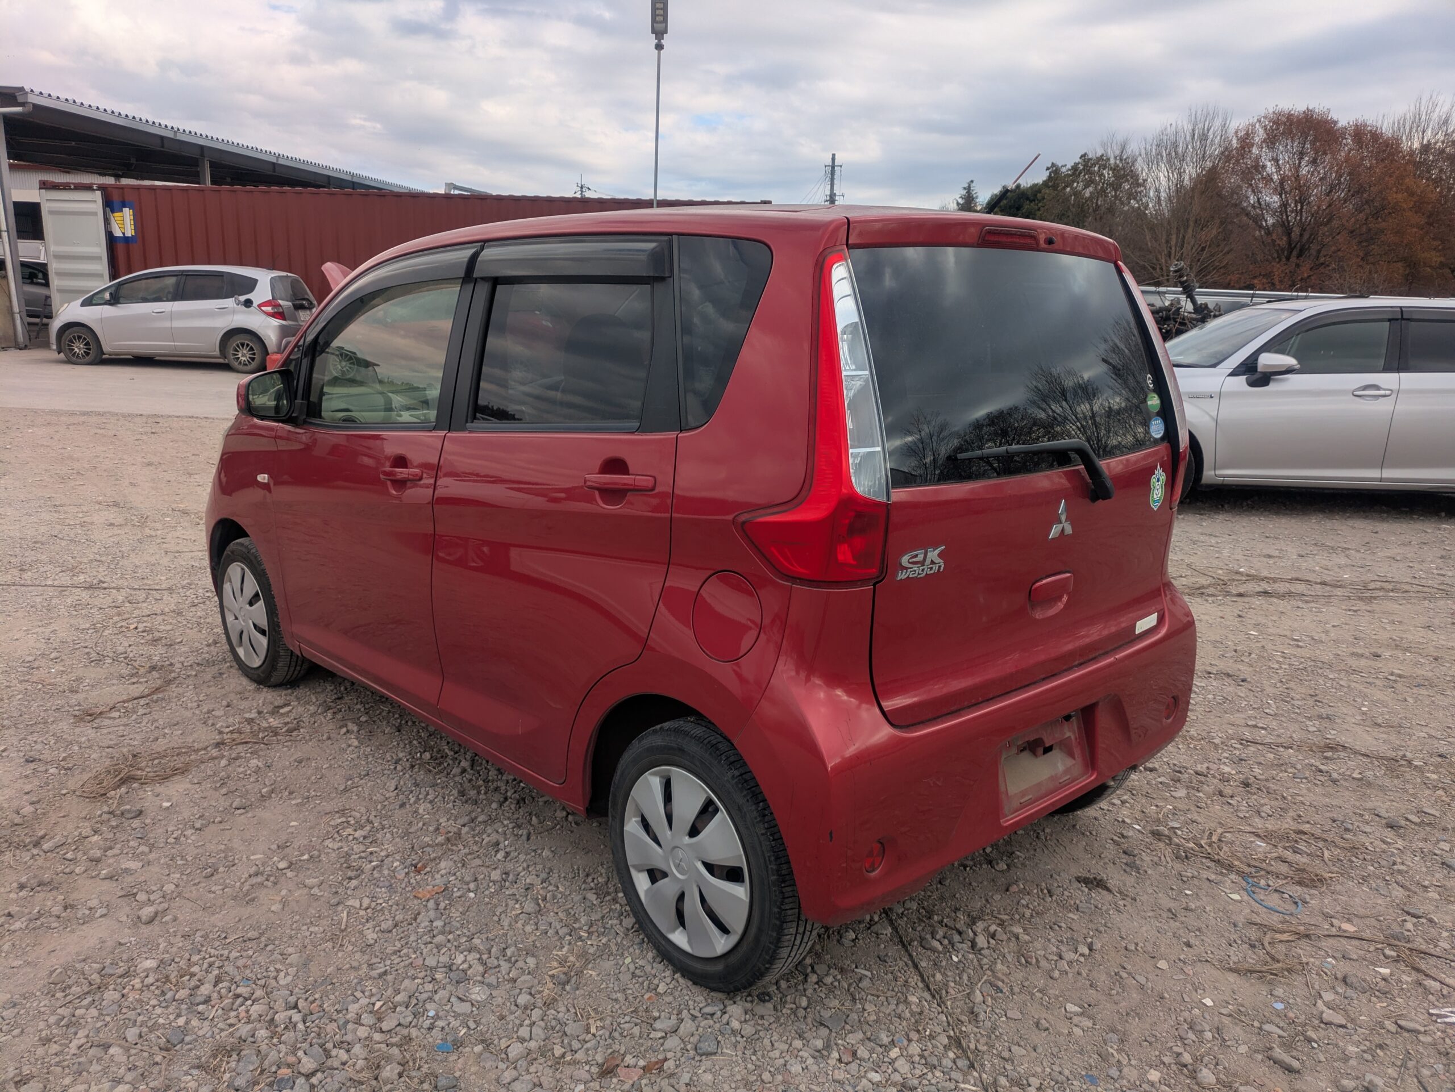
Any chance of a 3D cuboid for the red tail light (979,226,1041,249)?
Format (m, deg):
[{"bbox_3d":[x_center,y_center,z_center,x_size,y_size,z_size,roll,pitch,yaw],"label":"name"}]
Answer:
[{"bbox_3d":[0.572,-0.624,2.139,0.220,0.040,0.040,-11,16,-42],"label":"red tail light"}]

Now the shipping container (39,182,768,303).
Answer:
[{"bbox_3d":[-5.408,-4.720,18.930,12.190,2.850,2.438,2,13,2],"label":"shipping container"}]

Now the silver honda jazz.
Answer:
[{"bbox_3d":[-8.292,-3.501,16.004,3.900,1.525,1.695,3,13,5],"label":"silver honda jazz"}]

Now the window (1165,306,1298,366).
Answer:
[{"bbox_3d":[3.645,-1.530,7.850,0.880,0.140,1.280,-29,8,11],"label":"window"}]

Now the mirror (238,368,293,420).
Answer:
[{"bbox_3d":[-1.356,-0.444,3.066,0.140,0.155,0.180,11,16,41],"label":"mirror"}]

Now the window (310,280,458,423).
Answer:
[{"bbox_3d":[-0.967,-0.527,2.908,0.050,0.420,0.860,7,4,-44],"label":"window"}]

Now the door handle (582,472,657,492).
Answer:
[{"bbox_3d":[-0.207,-0.122,2.032,0.045,0.038,0.228,-11,16,-42],"label":"door handle"}]

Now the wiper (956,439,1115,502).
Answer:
[{"bbox_3d":[0.605,-0.135,2.030,0.510,0.150,0.075,-11,-3,-42],"label":"wiper"}]

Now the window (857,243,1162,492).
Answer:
[{"bbox_3d":[0.630,-0.392,2.135,1.070,0.470,0.090,-11,-3,-42],"label":"window"}]

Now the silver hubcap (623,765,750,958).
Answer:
[{"bbox_3d":[-0.081,0.624,2.083,0.055,0.377,0.377,-11,16,-42],"label":"silver hubcap"}]

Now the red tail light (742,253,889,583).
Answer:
[{"bbox_3d":[0.168,-0.217,1.777,0.195,0.565,0.235,-8,15,-35],"label":"red tail light"}]

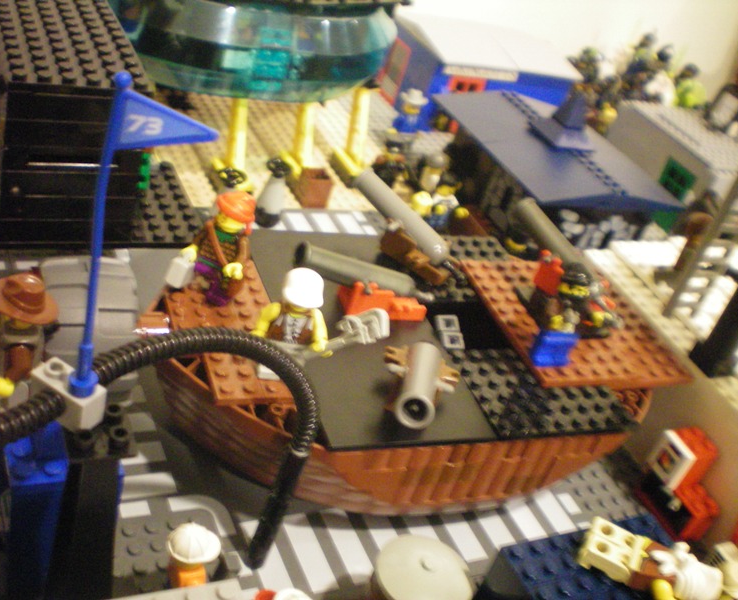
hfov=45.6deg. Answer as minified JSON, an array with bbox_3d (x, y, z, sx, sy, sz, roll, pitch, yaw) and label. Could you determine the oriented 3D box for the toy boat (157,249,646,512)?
[{"bbox_3d":[0.006,0.028,0.366,0.210,0.061,0.134,0,37,-25],"label":"toy boat"}]

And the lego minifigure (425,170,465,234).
[{"bbox_3d":[0.043,-0.052,0.501,0.026,0.044,0.018,8,34,-14],"label":"lego minifigure"}]

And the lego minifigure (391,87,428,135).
[{"bbox_3d":[0.028,-0.119,0.594,0.026,0.044,0.018,19,33,2],"label":"lego minifigure"}]

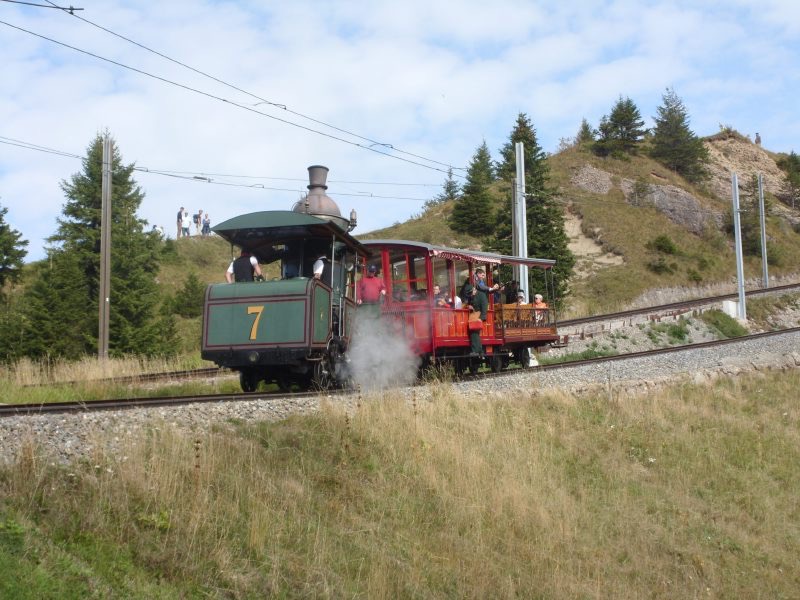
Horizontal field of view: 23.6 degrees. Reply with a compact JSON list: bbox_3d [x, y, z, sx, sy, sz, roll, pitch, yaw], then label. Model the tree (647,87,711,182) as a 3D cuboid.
[{"bbox_3d":[19.165,-11.389,132.000,3.922,6.474,3.922,0,-8,0],"label":"tree"}]

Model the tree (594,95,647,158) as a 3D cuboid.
[{"bbox_3d":[16.093,-12.590,140.000,3.605,4.435,3.605,0,-8,0],"label":"tree"}]

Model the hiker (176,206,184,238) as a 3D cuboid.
[{"bbox_3d":[-11.786,-4.161,103.000,0.350,1.740,0.500,-1,-9,6],"label":"hiker"}]

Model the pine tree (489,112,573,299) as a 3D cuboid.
[{"bbox_3d":[6.633,-4.609,98.104,4.400,10.416,4.400,-1,-12,0],"label":"pine tree"}]

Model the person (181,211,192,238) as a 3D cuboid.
[{"bbox_3d":[-12.892,-4.477,116.180,0.550,1.700,0.380,0,-12,-6],"label":"person"}]

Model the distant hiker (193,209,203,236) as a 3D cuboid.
[{"bbox_3d":[-12.197,-4.617,116.182,0.650,1.713,0.500,-4,-13,14],"label":"distant hiker"}]

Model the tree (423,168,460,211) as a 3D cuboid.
[{"bbox_3d":[2.445,-6.509,113.000,2.127,2.425,2.127,0,-8,0],"label":"tree"}]

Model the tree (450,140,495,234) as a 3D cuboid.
[{"bbox_3d":[3.780,-5.813,100.000,2.179,4.905,2.179,0,-8,0],"label":"tree"}]

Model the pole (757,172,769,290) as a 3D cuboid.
[{"bbox_3d":[21.354,-4.078,112.746,0.260,7.032,0.260,-6,-13,24],"label":"pole"}]

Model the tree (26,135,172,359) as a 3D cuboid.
[{"bbox_3d":[-9.260,-1.683,59.782,4.700,7.379,4.500,-1,-12,0],"label":"tree"}]

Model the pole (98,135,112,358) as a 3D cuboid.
[{"bbox_3d":[-8.080,-1.291,52.689,0.250,6.499,0.250,-5,-13,20],"label":"pole"}]

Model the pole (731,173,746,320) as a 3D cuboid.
[{"bbox_3d":[14.647,-2.315,83.000,0.270,6.400,0.270,-6,-9,24],"label":"pole"}]

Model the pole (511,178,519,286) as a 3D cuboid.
[{"bbox_3d":[5.155,-2.087,86.750,0.250,7.071,0.250,-6,-13,24],"label":"pole"}]

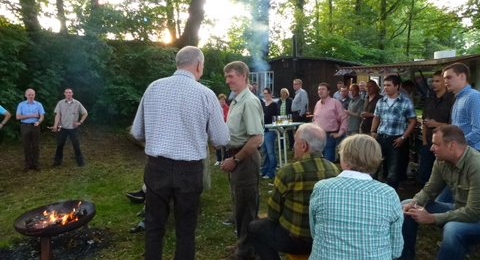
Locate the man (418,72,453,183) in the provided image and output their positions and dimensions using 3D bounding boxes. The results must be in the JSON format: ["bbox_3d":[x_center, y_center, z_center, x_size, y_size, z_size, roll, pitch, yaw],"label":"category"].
[{"bbox_3d":[2.420,0.198,4.071,0.370,1.780,0.520,-2,4,-31],"label":"man"}]

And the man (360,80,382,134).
[{"bbox_3d":[2.287,0.049,5.767,0.420,1.800,0.520,-3,5,-38],"label":"man"}]

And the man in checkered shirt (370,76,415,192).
[{"bbox_3d":[1.960,0.190,4.271,0.570,1.770,0.350,3,5,43],"label":"man in checkered shirt"}]

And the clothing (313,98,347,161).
[{"bbox_3d":[1.460,0.223,5.428,0.360,1.500,0.550,-4,5,-42],"label":"clothing"}]

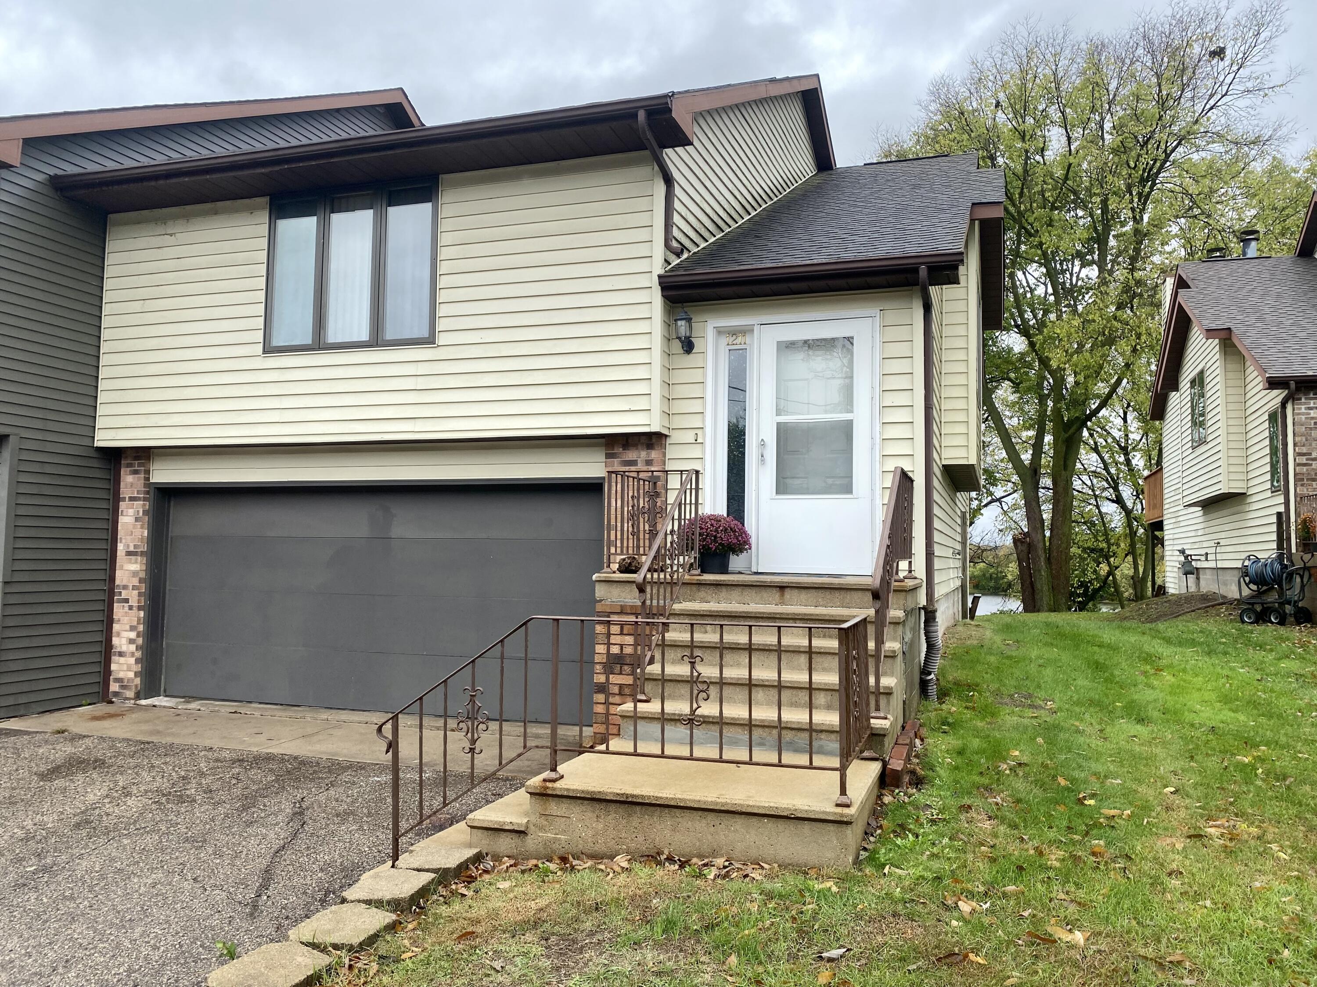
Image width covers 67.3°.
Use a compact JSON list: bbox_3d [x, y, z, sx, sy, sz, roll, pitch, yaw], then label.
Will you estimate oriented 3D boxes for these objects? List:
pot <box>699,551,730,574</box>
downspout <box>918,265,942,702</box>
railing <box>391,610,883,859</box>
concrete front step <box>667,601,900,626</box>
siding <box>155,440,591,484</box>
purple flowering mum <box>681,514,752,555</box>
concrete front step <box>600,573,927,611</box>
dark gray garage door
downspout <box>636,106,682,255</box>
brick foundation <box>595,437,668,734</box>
[{"bbox_3d":[0.445,0.533,7.752,0.235,0.200,0.235,0,-4,17],"label":"pot"},{"bbox_3d":[2.029,-0.034,7.424,0.150,3.260,0.750,0,-4,17],"label":"downspout"},{"bbox_3d":[-0.157,1.262,5.243,2.440,1.260,1.070,0,-4,17],"label":"railing"},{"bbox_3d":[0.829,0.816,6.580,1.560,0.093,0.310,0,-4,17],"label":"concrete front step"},{"bbox_3d":[-2.747,-0.295,9.138,4.801,0.350,0.060,0,-4,17],"label":"siding"},{"bbox_3d":[0.449,0.327,7.764,0.550,0.339,0.528,0,-4,17],"label":"purple flowering mum"},{"bbox_3d":[0.778,0.720,7.389,2.218,0.165,1.230,0,-4,17],"label":"concrete front step"},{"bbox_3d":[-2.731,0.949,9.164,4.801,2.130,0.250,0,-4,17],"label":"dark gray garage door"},{"bbox_3d":[0.015,-2.448,7.834,0.190,0.940,0.840,0,-4,17],"label":"downspout"},{"bbox_3d":[-0.175,0.700,7.746,0.960,2.440,1.260,0,-4,17],"label":"brick foundation"}]

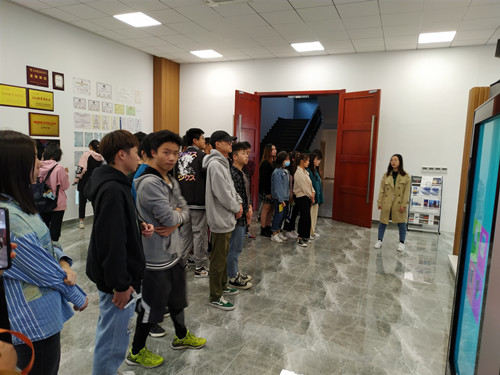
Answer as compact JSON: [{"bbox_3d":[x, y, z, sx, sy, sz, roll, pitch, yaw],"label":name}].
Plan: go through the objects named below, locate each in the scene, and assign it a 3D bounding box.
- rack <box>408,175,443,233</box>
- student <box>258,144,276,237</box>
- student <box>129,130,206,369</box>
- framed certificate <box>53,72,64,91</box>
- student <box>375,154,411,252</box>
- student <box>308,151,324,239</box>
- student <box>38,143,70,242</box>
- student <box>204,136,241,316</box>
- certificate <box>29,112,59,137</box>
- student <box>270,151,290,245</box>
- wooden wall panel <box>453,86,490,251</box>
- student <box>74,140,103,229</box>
[{"bbox_3d":[3.628,0.352,7.139,0.610,1.170,0.340,5,7,23],"label":"rack"},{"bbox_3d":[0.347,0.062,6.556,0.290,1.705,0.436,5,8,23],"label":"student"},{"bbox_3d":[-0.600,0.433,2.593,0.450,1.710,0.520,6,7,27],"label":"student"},{"bbox_3d":[-3.485,-1.927,6.324,0.025,0.303,0.231,5,8,23],"label":"framed certificate"},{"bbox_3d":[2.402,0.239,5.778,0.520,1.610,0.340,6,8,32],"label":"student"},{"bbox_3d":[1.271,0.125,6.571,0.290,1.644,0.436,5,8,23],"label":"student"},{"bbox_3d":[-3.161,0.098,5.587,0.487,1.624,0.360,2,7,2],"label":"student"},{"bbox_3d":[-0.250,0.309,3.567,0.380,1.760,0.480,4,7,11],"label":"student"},{"bbox_3d":[-3.634,-1.098,6.149,0.025,0.393,0.566,5,8,23],"label":"certificate"},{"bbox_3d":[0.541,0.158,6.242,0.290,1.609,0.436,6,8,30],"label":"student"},{"bbox_3d":[3.290,-0.201,5.173,0.240,2.470,0.260,5,7,23],"label":"wooden wall panel"},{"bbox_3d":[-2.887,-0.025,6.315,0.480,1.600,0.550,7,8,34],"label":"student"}]

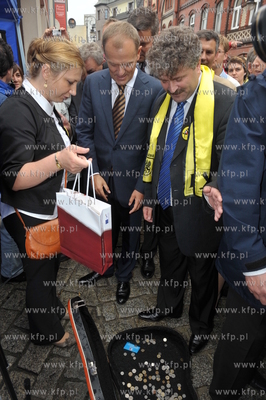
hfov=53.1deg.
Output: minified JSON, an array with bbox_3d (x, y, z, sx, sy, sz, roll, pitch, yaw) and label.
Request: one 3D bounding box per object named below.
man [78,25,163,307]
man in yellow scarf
[{"bbox_3d":[-0.107,-0.091,1.723,0.570,1.770,0.460,4,22,6],"label":"man"},{"bbox_3d":[0.289,0.040,1.478,0.580,1.740,0.520,17,26,32],"label":"man in yellow scarf"}]

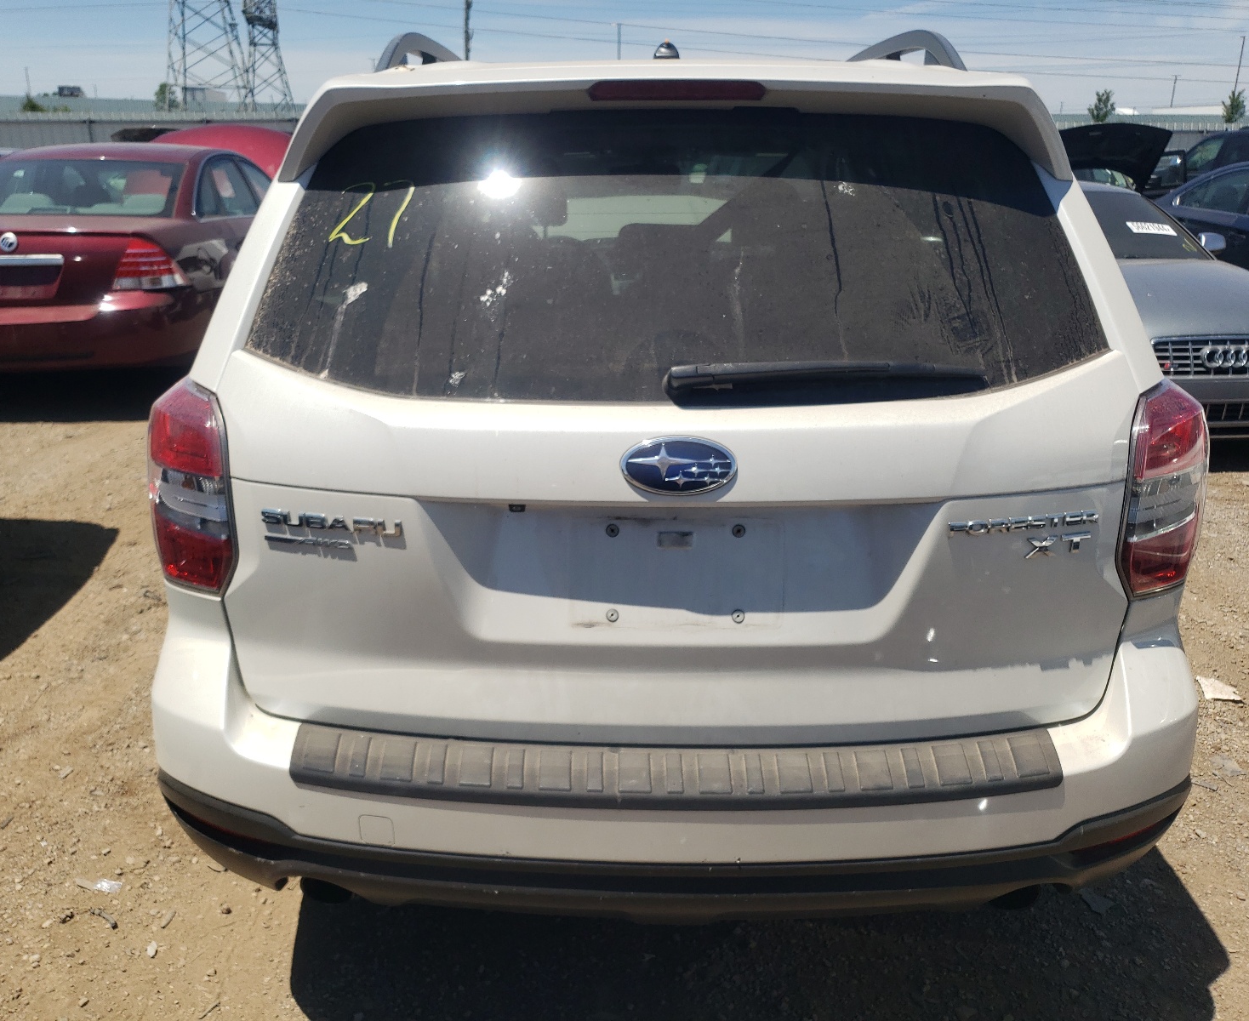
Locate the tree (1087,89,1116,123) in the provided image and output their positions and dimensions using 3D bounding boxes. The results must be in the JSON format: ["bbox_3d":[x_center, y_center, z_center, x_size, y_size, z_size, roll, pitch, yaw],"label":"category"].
[{"bbox_3d":[25.674,-20.739,55.664,1.550,4.000,1.500,0,19,0],"label":"tree"}]

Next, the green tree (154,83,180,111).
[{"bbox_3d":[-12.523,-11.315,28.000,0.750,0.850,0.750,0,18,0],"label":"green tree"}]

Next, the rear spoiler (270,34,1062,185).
[{"bbox_3d":[0.077,-0.560,1.461,1.130,0.170,0.280,0,19,0],"label":"rear spoiler"}]

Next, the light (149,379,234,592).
[{"bbox_3d":[-0.678,-0.055,1.620,0.210,0.340,0.270,0,19,0],"label":"light"}]

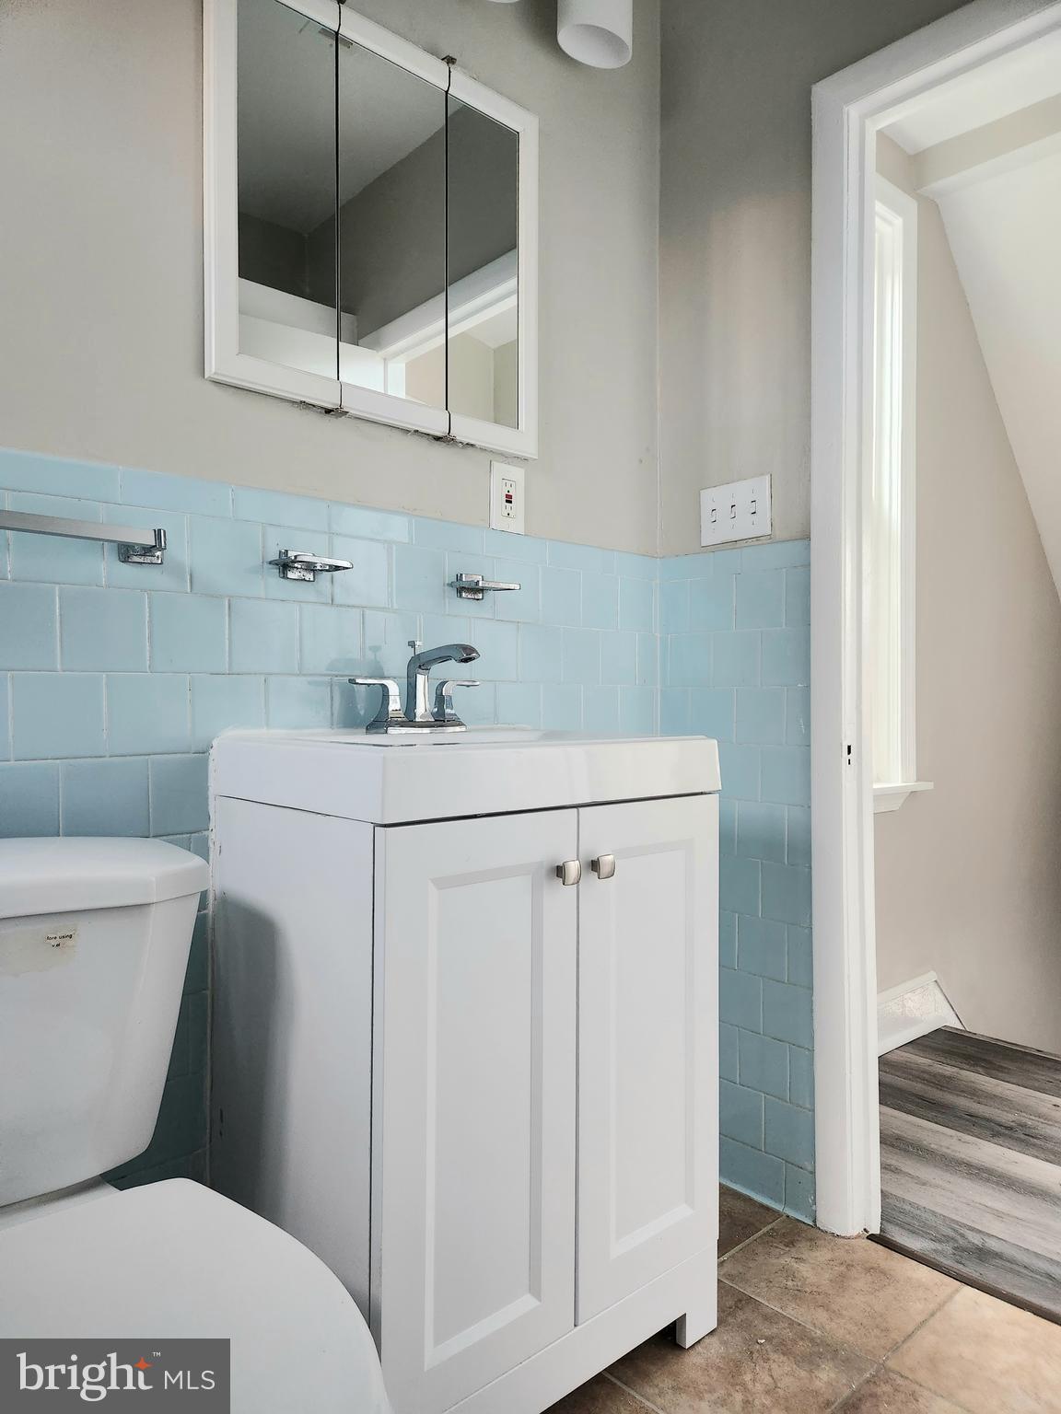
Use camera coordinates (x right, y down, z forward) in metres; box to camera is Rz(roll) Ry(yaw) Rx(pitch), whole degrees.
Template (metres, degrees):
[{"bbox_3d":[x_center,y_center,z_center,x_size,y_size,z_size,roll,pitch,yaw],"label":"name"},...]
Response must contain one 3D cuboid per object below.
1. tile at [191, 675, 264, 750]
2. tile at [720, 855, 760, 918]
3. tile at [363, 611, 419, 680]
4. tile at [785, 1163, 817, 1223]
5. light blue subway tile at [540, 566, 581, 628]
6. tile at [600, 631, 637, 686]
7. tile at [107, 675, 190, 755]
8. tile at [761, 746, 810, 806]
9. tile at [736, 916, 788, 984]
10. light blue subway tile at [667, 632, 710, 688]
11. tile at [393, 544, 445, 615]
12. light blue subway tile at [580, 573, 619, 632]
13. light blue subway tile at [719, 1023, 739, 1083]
[{"bbox_3d":[-0.425,0.011,1.316,0.108,0.108,0.009,0,0,-43],"label":"tile"},{"bbox_3d":[0.399,0.342,1.809,0.009,0.108,0.108,0,0,-42],"label":"tile"},{"bbox_3d":[-0.226,-0.099,1.519,0.108,0.108,0.010,0,0,-43],"label":"tile"},{"bbox_3d":[0.493,0.885,1.713,0.010,0.092,0.061,0,-1,-43],"label":"tile"},{"bbox_3d":[0.056,-0.209,1.788,0.108,0.108,0.010,0,0,-43],"label":"light blue subway tile"},{"bbox_3d":[0.176,-0.097,1.875,0.104,0.105,0.010,0,-1,-43],"label":"tile"},{"bbox_3d":[-0.505,0.011,1.242,0.108,0.108,0.009,0,0,-43],"label":"tile"},{"bbox_3d":[0.474,0.125,1.728,0.009,0.108,0.108,0,0,-42],"label":"tile"},{"bbox_3d":[0.441,0.454,1.779,0.010,0.108,0.108,0,-1,-43],"label":"tile"},{"bbox_3d":[0.327,-0.094,1.905,0.010,0.108,0.108,0,-1,-43],"label":"light blue subway tile"},{"bbox_3d":[-0.186,-0.207,1.539,0.108,0.108,0.009,0,0,-43],"label":"tile"},{"bbox_3d":[0.135,-0.206,1.838,0.102,0.106,0.010,0,-1,-43],"label":"light blue subway tile"},{"bbox_3d":[0.366,0.675,1.857,0.010,0.108,0.108,0,-1,-43],"label":"light blue subway tile"}]

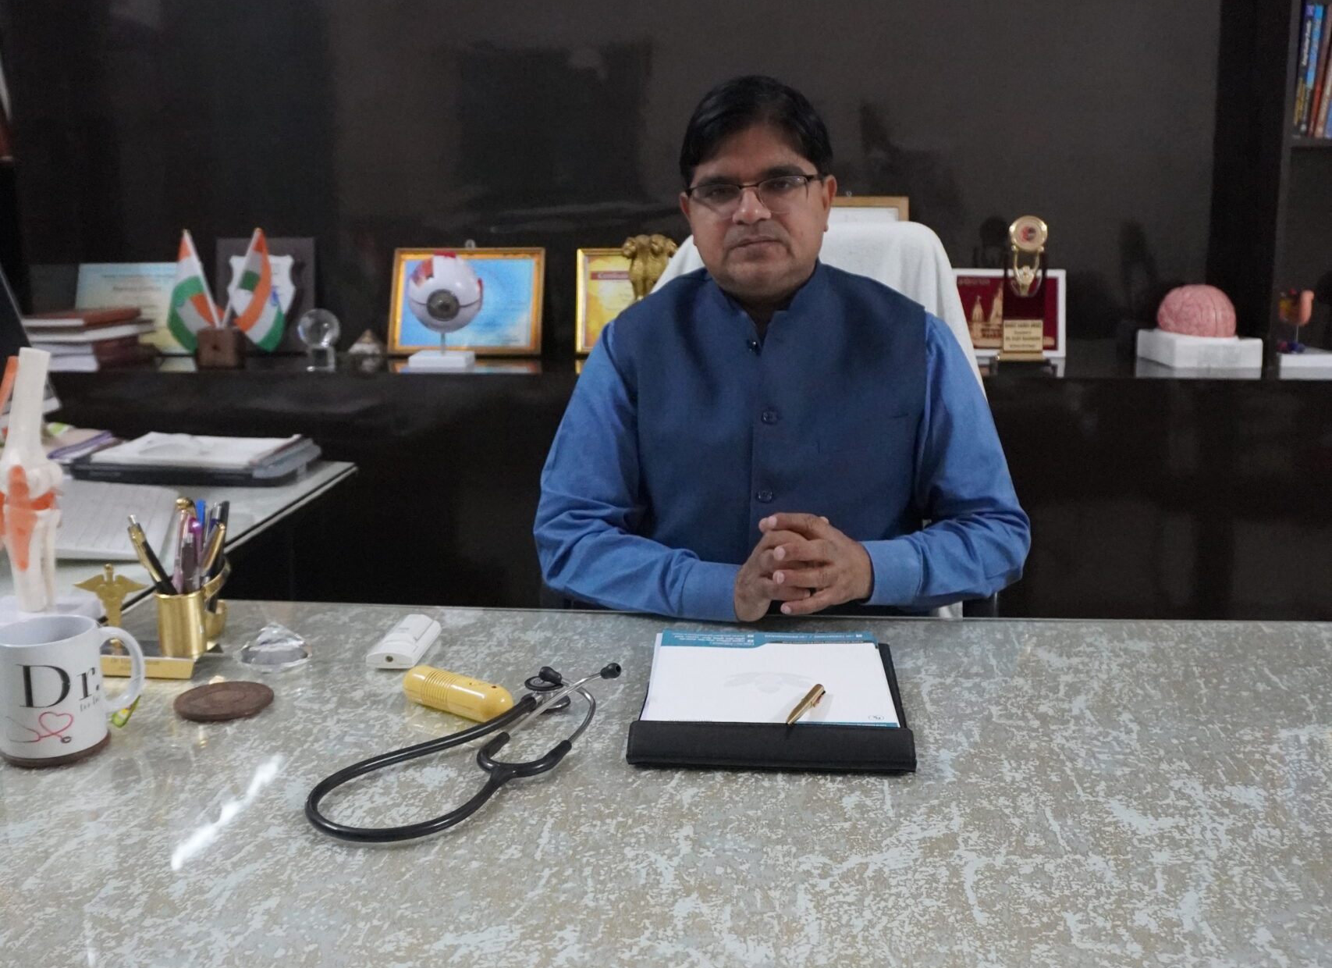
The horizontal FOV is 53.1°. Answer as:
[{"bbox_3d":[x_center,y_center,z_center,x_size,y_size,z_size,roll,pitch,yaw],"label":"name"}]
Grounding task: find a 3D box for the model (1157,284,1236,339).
[{"bbox_3d":[1.053,-0.339,2.628,0.150,0.104,0.165,0,12,5],"label":"model"}]

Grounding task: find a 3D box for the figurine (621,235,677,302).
[{"bbox_3d":[-0.033,-0.371,2.672,0.112,0.255,0.105,0,12,5],"label":"figurine"}]

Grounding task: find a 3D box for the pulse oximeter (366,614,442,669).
[{"bbox_3d":[-0.249,0.153,1.282,0.038,0.018,0.105,1,12,6],"label":"pulse oximeter"}]

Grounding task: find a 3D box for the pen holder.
[{"bbox_3d":[-0.444,0.121,1.243,0.056,0.068,0.058,0,12,5],"label":"pen holder"}]

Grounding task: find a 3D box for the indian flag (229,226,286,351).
[{"bbox_3d":[-0.804,-0.386,2.611,0.106,0.235,0.050,0,12,5],"label":"indian flag"}]

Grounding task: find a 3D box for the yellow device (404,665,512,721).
[{"bbox_3d":[-0.176,0.178,1.123,0.118,0.032,0.033,8,14,37],"label":"yellow device"}]

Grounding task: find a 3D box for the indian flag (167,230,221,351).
[{"bbox_3d":[-0.933,-0.384,2.622,0.098,0.228,0.050,0,12,5],"label":"indian flag"}]

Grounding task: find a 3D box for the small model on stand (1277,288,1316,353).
[{"bbox_3d":[1.209,-0.313,2.555,0.065,0.122,0.055,0,12,5],"label":"small model on stand"}]

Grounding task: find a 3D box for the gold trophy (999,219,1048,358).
[{"bbox_3d":[0.724,-0.395,2.685,0.093,0.290,0.065,0,12,5],"label":"gold trophy"}]

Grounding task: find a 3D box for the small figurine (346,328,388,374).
[{"bbox_3d":[-0.638,-0.300,2.840,0.075,0.055,0.070,0,12,5],"label":"small figurine"}]

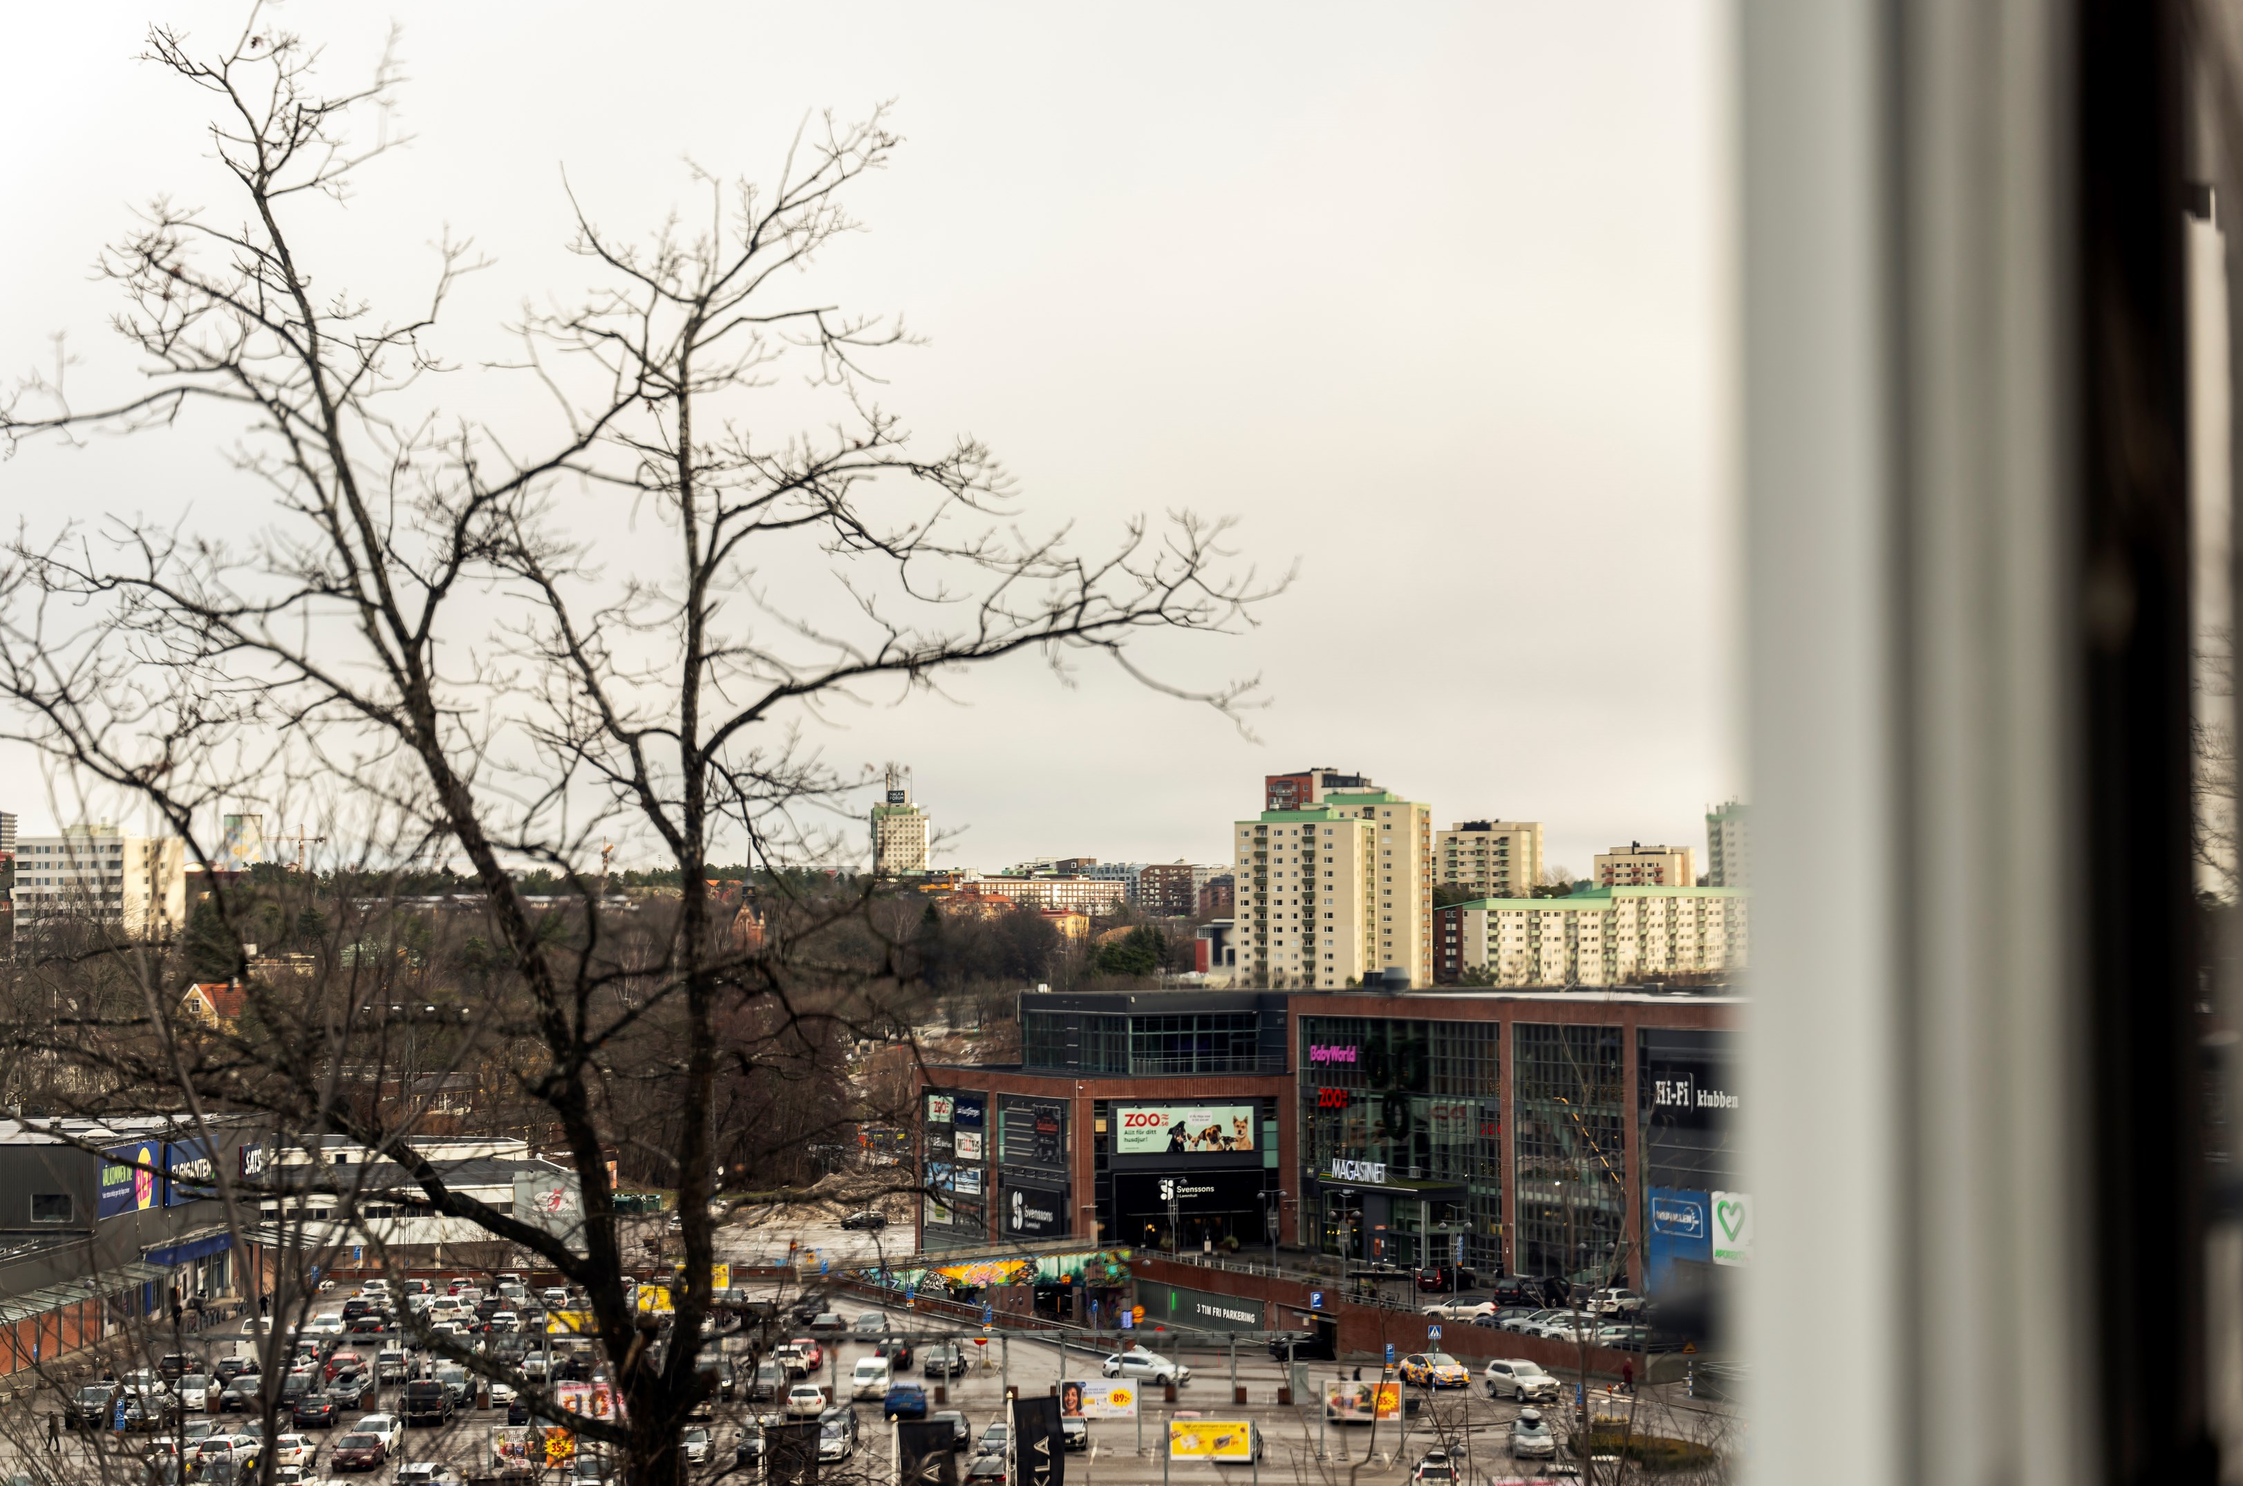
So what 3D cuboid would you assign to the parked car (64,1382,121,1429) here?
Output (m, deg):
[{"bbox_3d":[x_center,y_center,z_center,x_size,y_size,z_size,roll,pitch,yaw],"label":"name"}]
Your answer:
[{"bbox_3d":[-48.510,31.350,205.950,1.880,1.720,4.600,0,-3,-3],"label":"parked car"}]

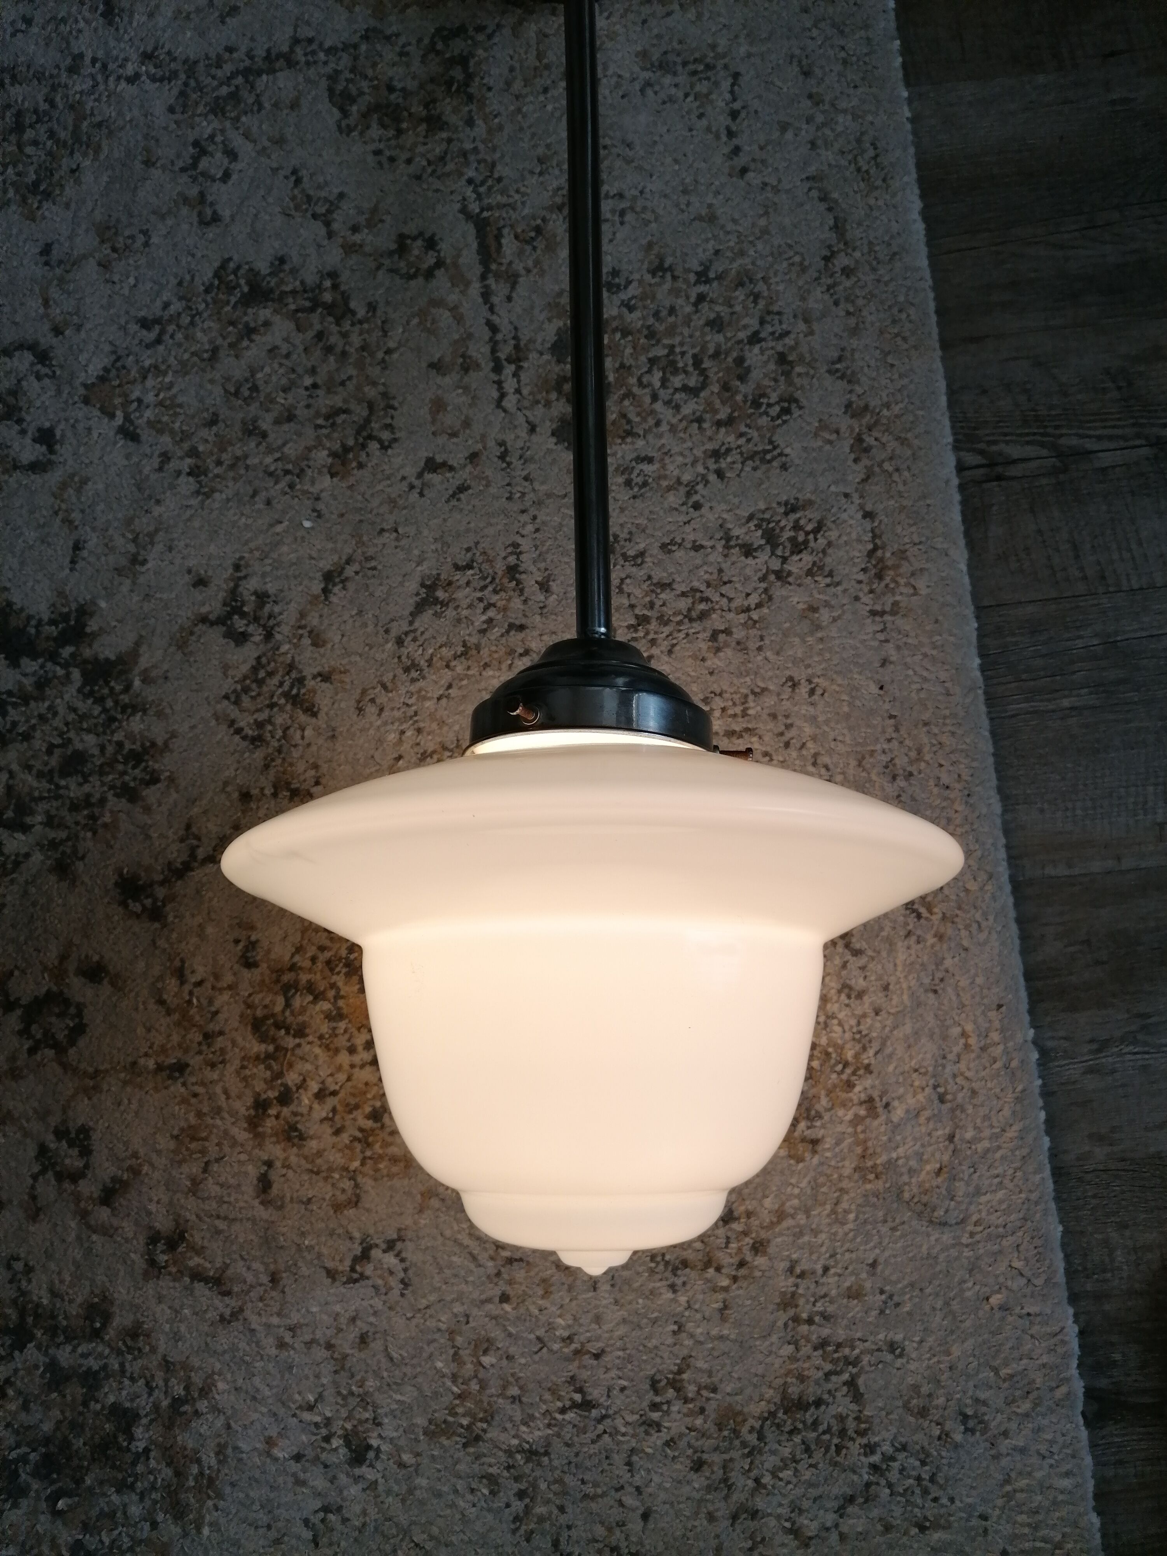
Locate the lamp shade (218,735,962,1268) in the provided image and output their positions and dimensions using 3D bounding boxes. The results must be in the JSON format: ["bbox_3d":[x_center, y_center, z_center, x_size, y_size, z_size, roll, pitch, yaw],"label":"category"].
[{"bbox_3d":[0.004,0.090,0.509,0.305,0.305,0.222,0,76,0],"label":"lamp shade"}]

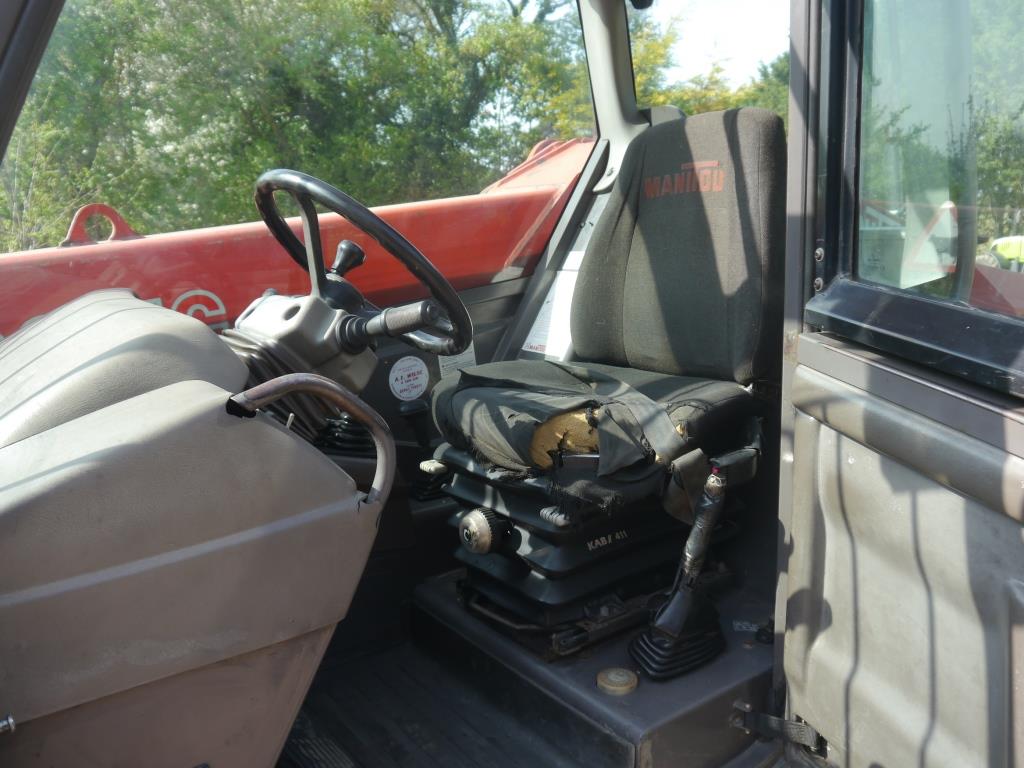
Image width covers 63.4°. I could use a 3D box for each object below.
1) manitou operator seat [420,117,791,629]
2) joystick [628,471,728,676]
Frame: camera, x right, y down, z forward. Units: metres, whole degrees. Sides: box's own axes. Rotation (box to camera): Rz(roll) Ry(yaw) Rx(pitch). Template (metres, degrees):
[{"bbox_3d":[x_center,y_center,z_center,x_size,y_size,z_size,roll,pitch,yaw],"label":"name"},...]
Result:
[{"bbox_3d":[0.160,-0.048,1.560,0.537,0.907,0.517,-8,11,-35],"label":"manitou operator seat"},{"bbox_3d":[0.272,0.295,1.350,0.174,0.301,0.105,-8,11,-35],"label":"joystick"}]

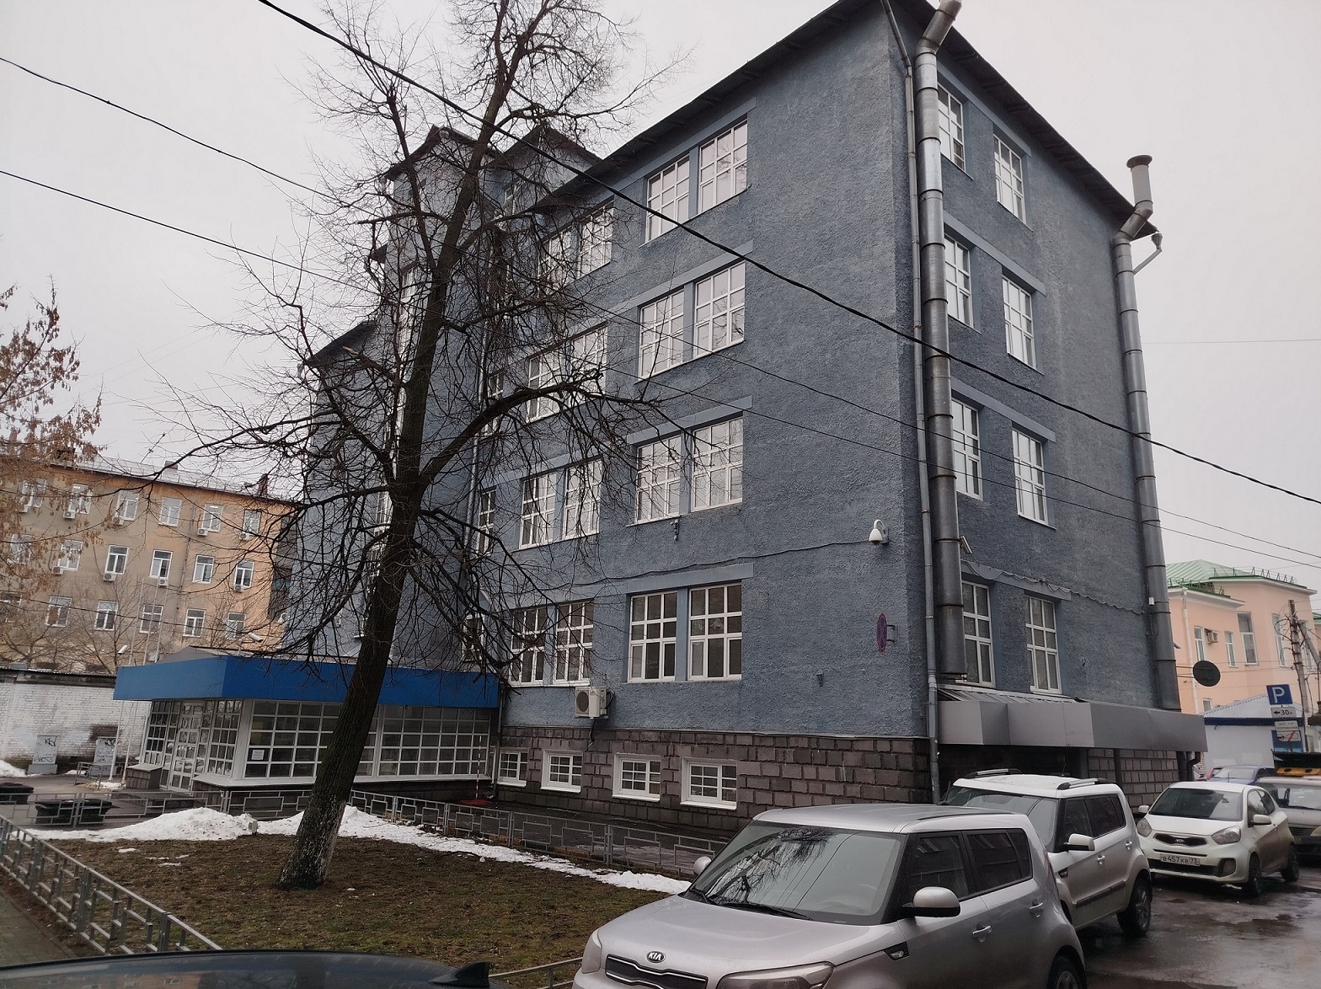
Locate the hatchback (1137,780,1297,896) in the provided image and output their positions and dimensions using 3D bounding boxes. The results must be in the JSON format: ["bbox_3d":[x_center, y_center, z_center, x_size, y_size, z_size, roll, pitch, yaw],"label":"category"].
[{"bbox_3d":[8.772,5.361,14.570,1.630,1.490,3.600,-12,-20,42],"label":"hatchback"}]

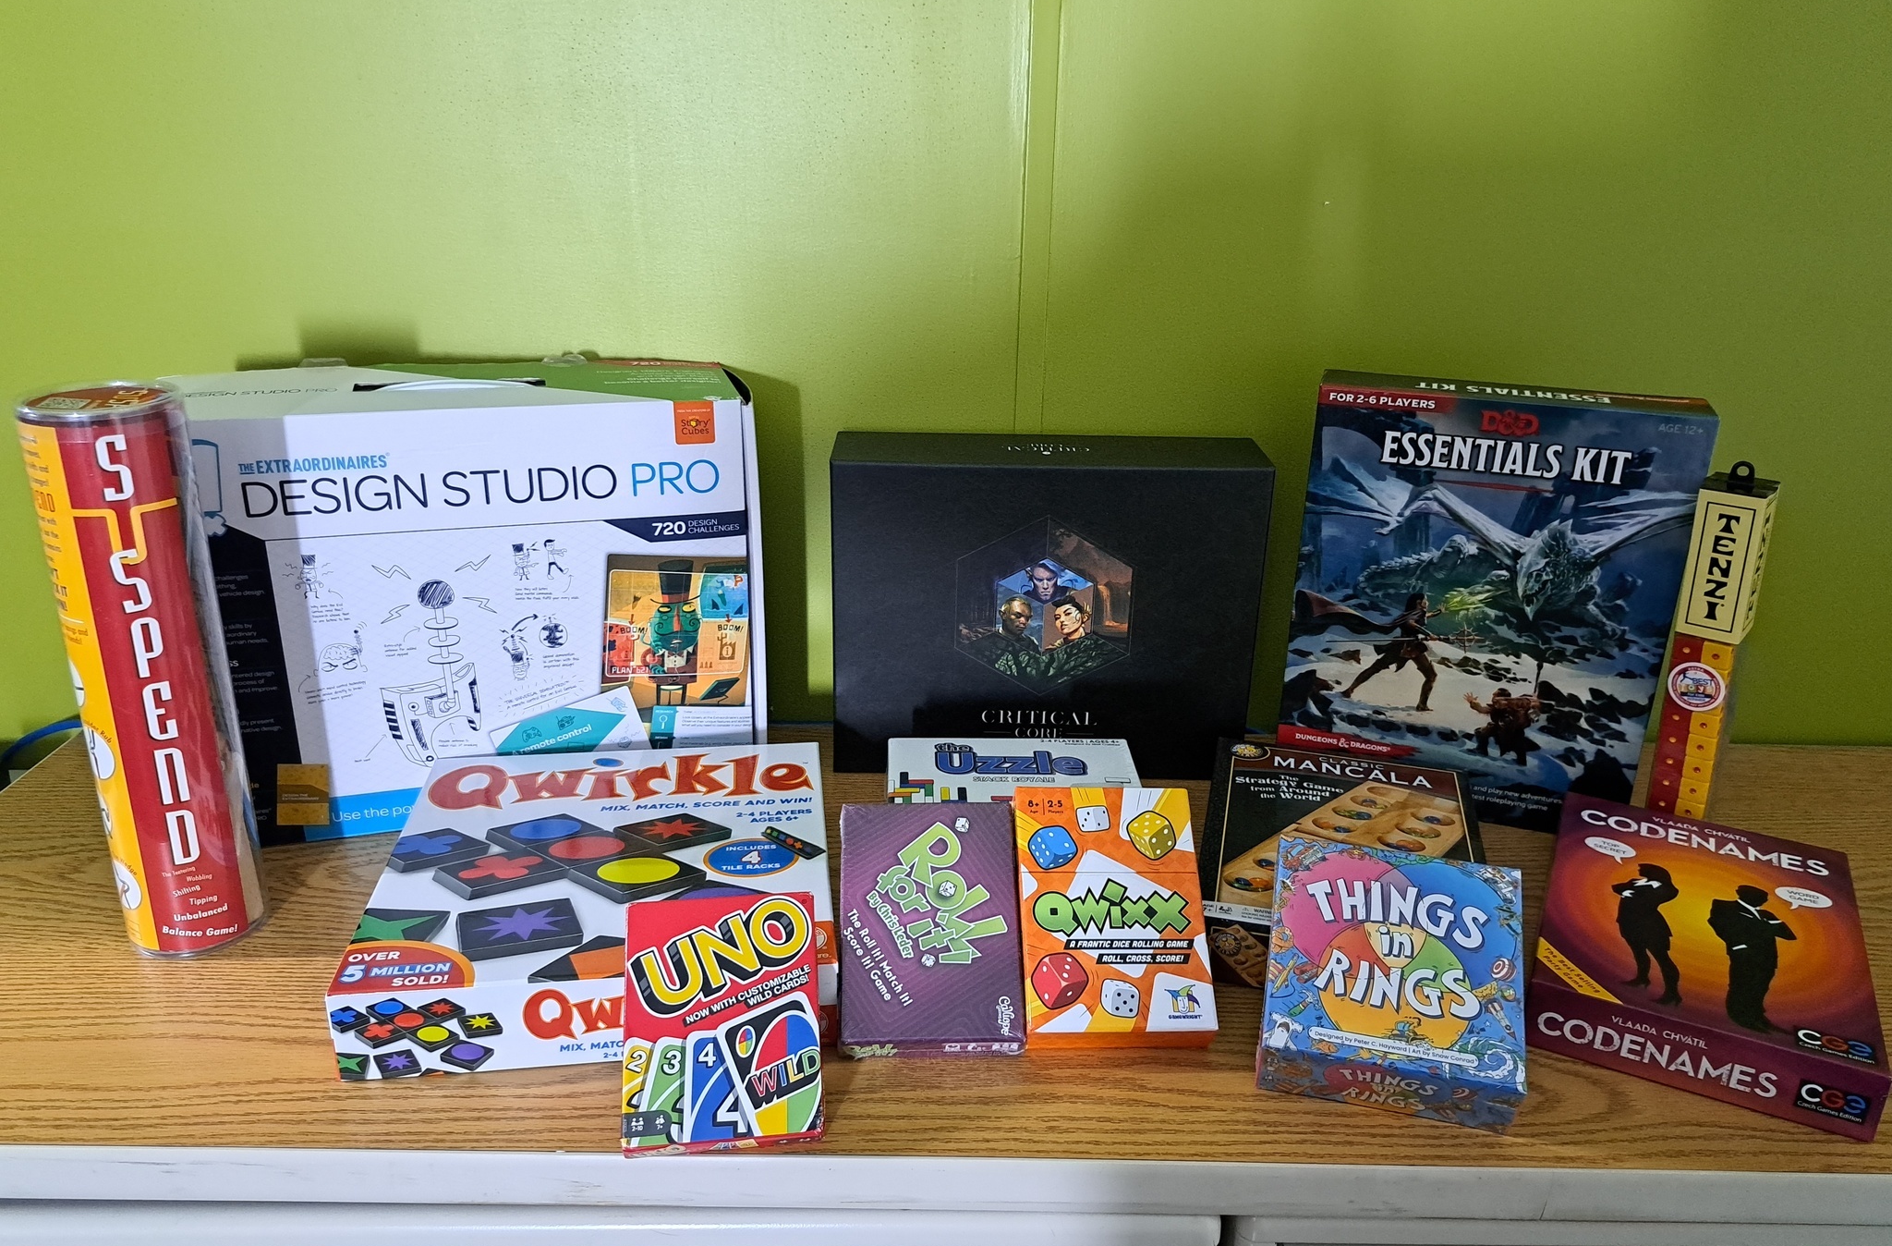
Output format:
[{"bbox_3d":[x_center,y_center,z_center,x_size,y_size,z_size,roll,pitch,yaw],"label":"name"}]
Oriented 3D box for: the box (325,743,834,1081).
[{"bbox_3d":[-0.200,0.160,0.797,0.254,0.053,0.256,-2,22,-7],"label":"box"}]

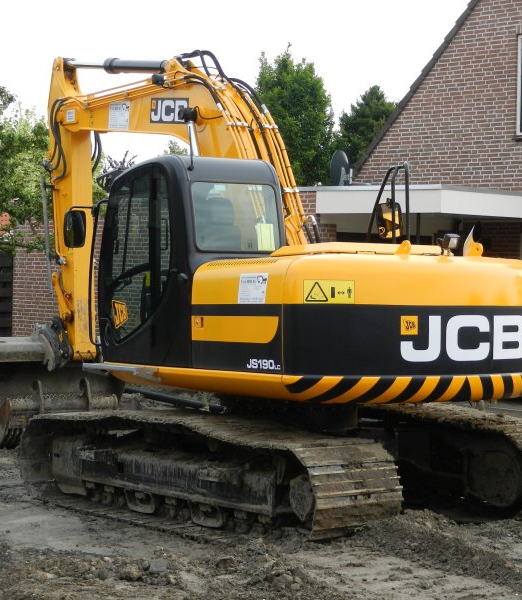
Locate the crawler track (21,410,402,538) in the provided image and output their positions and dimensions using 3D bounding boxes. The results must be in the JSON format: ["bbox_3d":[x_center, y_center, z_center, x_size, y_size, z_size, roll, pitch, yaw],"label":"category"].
[{"bbox_3d":[-0.635,1.493,12.024,0.885,0.850,4.450,1,-1,-39],"label":"crawler track"}]

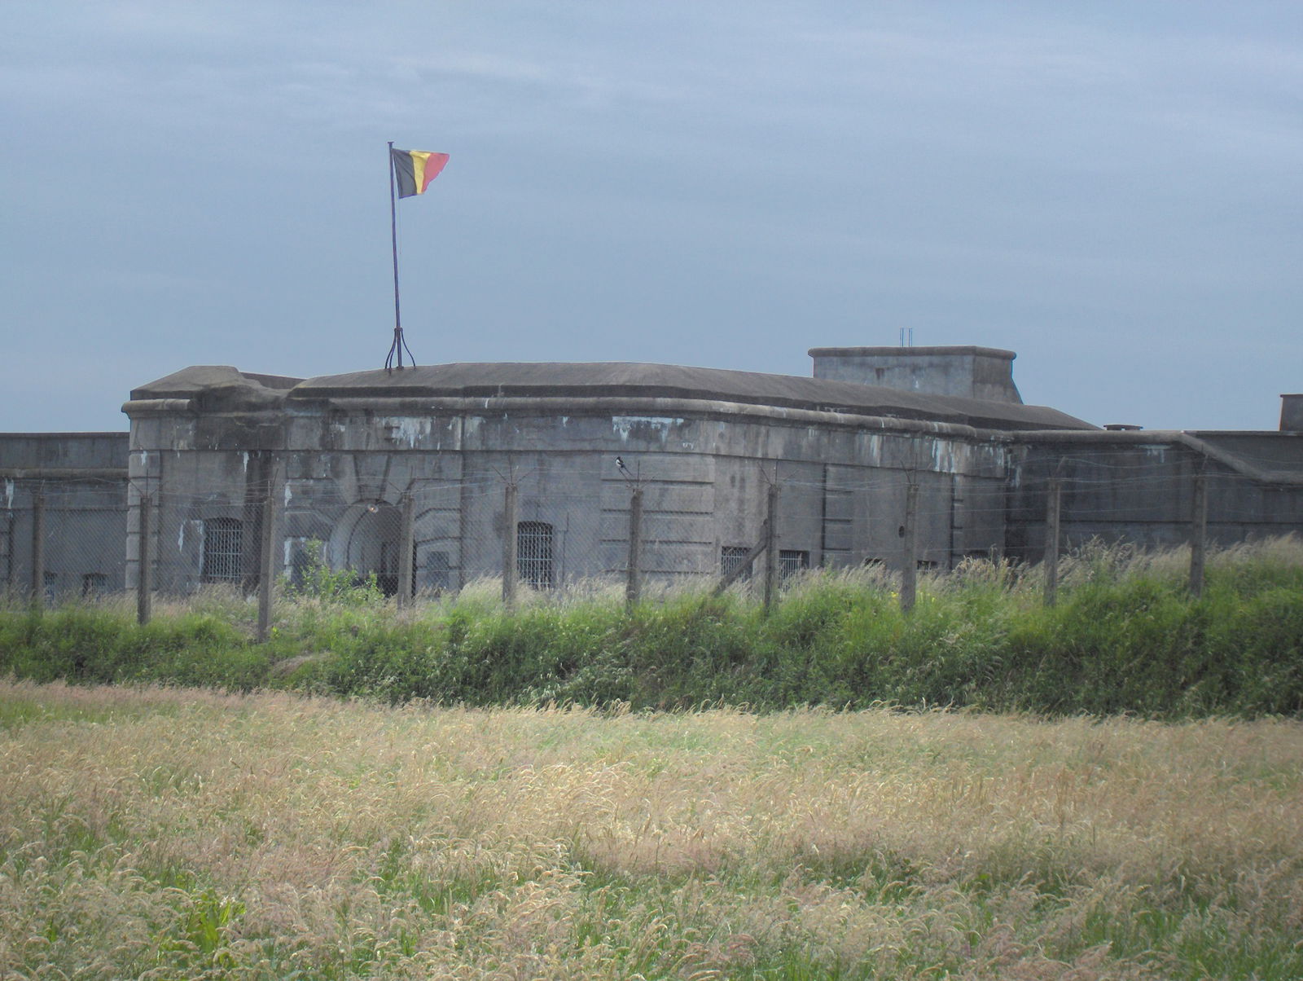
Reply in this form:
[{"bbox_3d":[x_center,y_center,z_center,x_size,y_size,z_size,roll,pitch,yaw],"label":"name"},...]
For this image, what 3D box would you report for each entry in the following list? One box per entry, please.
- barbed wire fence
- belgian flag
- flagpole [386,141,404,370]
[{"bbox_3d":[-1.015,0.731,56.517,21.700,2.450,0.650,0,-2,39],"label":"barbed wire fence"},{"bbox_3d":[-7.127,-9.783,136.000,1.900,1.520,0.450,1,-1,6],"label":"belgian flag"},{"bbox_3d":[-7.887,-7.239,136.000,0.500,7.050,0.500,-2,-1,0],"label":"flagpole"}]

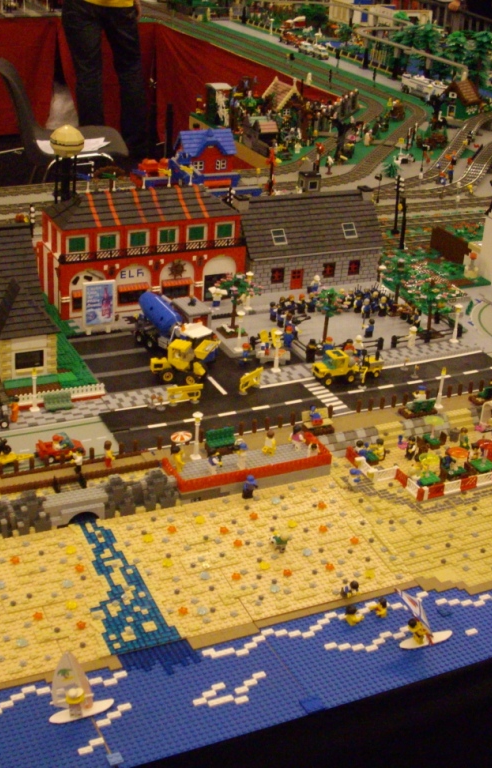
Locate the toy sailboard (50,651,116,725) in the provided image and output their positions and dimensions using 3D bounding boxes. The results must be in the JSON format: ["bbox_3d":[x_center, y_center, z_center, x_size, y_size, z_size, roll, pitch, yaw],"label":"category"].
[{"bbox_3d":[-0.189,0.340,1.253,0.082,0.102,0.028,-9,29,-25],"label":"toy sailboard"}]

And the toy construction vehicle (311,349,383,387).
[{"bbox_3d":[0.182,-0.033,1.988,0.147,0.056,0.036,-9,29,-25],"label":"toy construction vehicle"}]

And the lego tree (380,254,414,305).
[{"bbox_3d":[0.321,-0.210,2.296,0.088,0.117,0.085,-9,29,-24],"label":"lego tree"}]

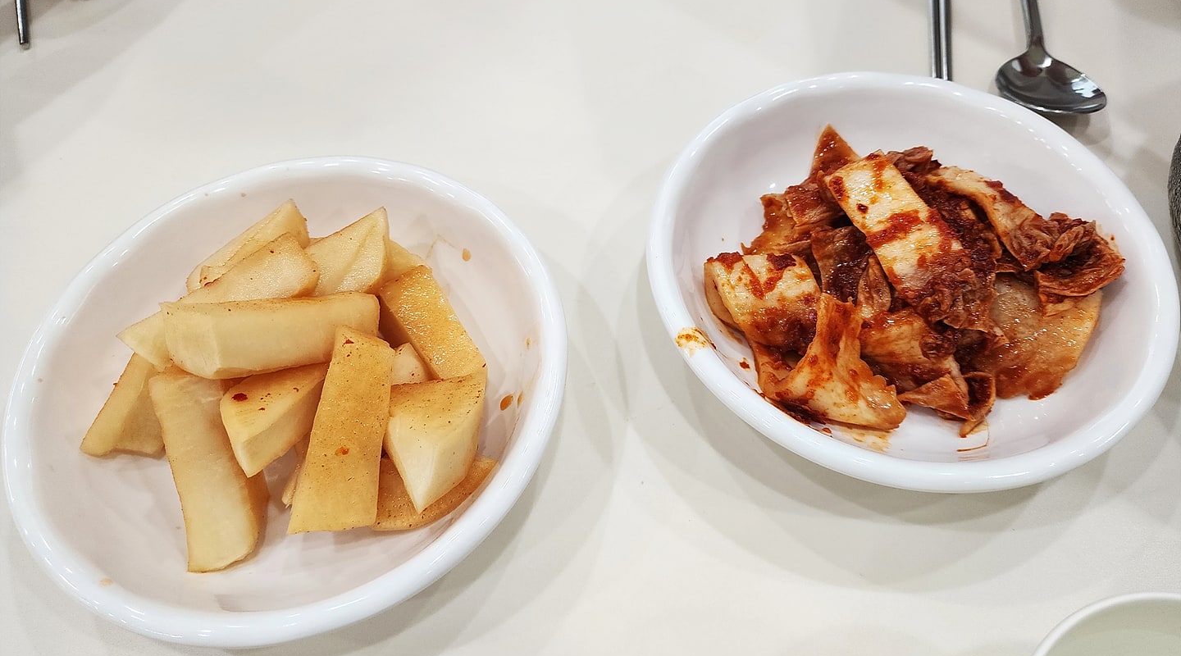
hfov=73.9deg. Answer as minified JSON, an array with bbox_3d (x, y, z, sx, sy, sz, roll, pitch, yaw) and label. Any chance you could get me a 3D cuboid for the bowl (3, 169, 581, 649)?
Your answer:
[{"bbox_3d":[-0.086,0.019,0.243,0.158,0.044,0.158,-3,59,0],"label":"bowl"}]

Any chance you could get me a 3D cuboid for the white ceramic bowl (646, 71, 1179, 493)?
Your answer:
[{"bbox_3d":[0.097,-0.015,0.258,0.158,0.044,0.158,-1,59,1],"label":"white ceramic bowl"}]

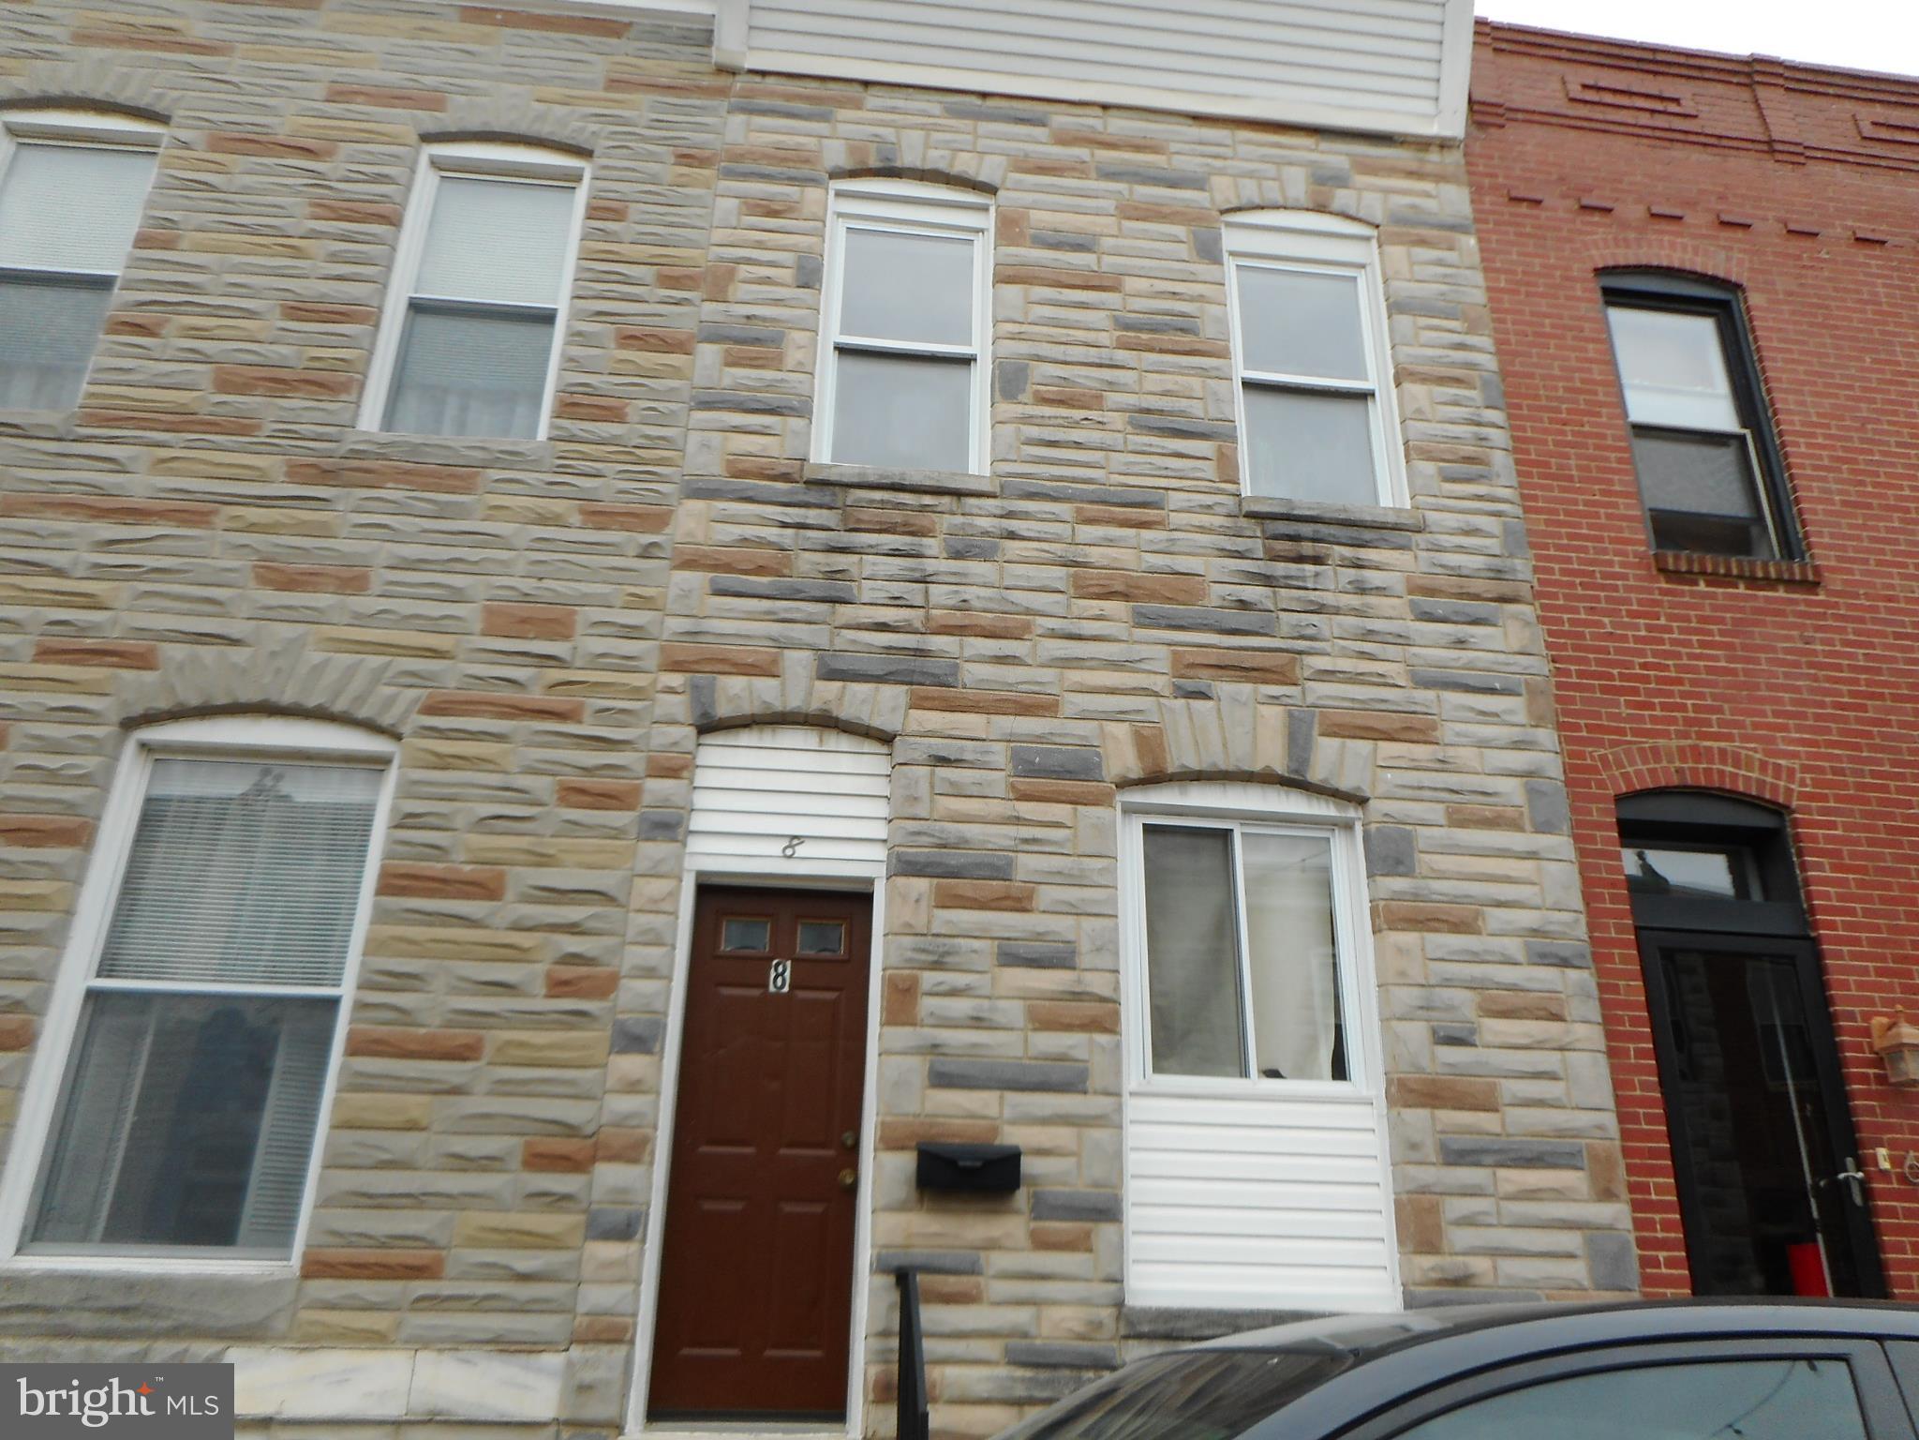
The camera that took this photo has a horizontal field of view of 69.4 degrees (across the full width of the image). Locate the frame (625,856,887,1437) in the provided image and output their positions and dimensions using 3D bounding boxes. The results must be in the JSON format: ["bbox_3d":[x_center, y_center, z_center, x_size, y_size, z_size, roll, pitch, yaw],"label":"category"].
[{"bbox_3d":[-0.757,1.644,5.485,0.852,2.121,0.150,3,-22,-5],"label":"frame"}]

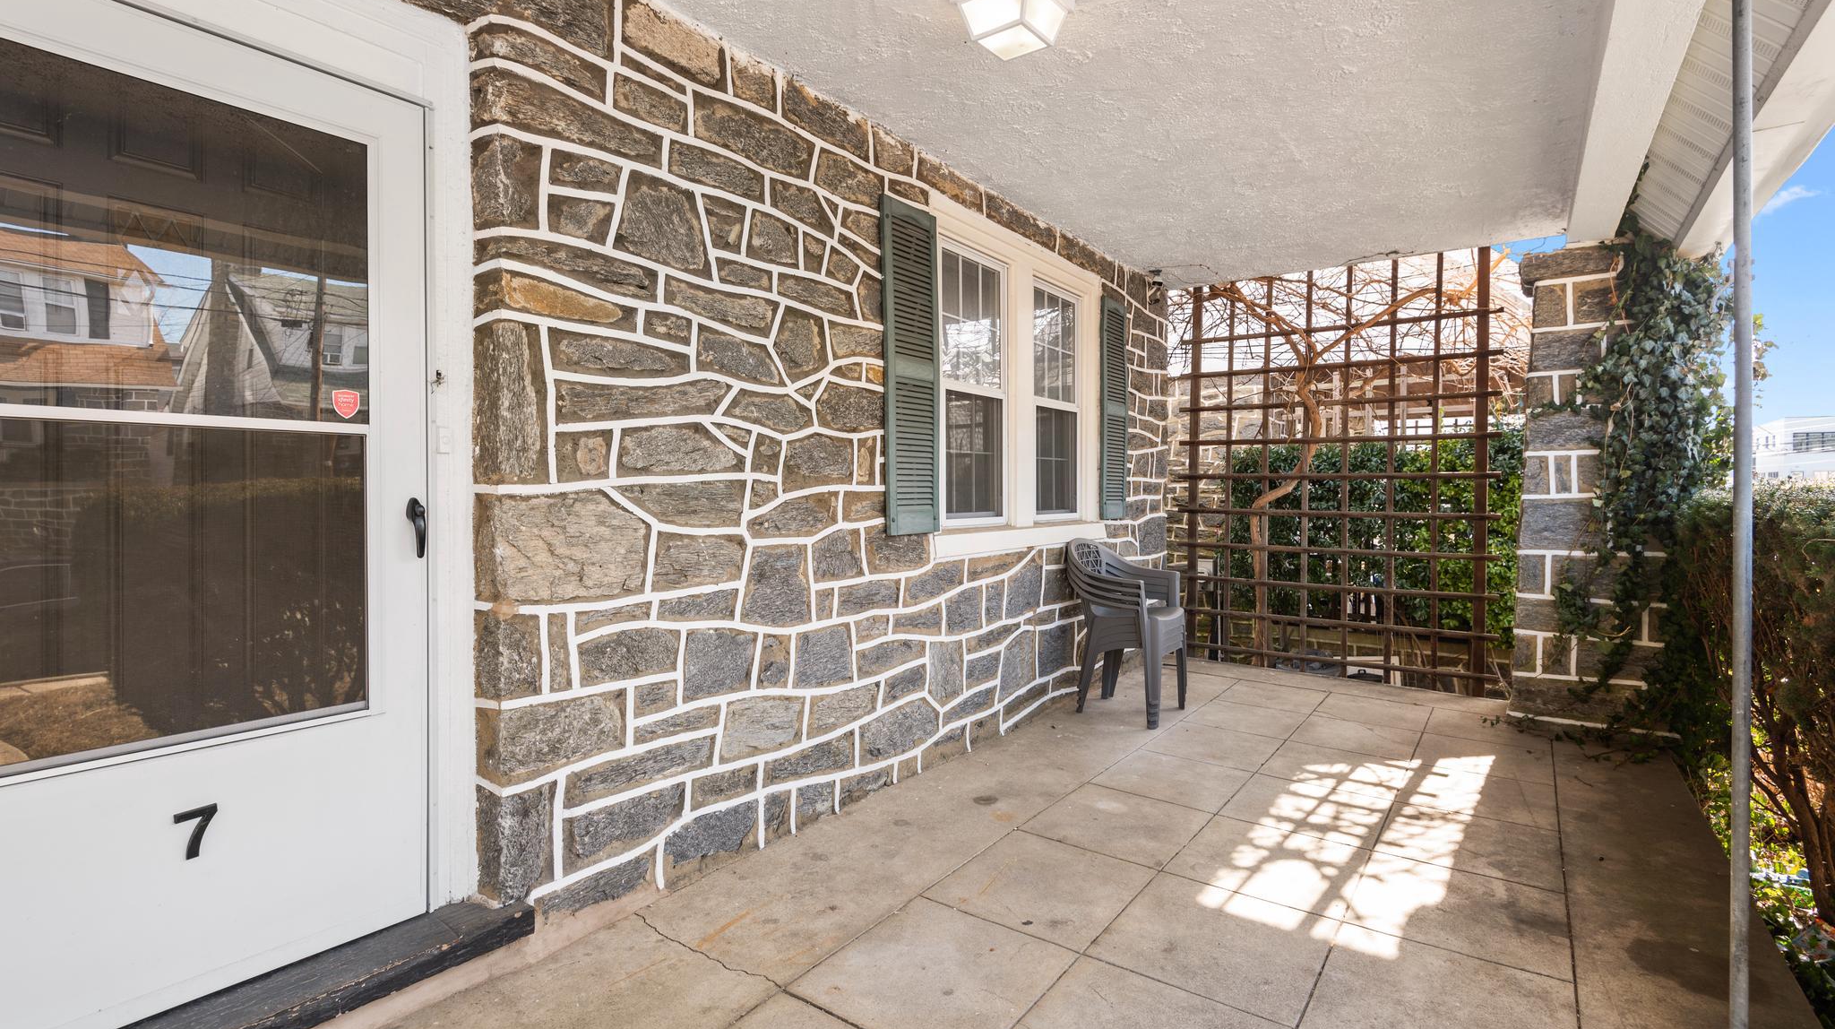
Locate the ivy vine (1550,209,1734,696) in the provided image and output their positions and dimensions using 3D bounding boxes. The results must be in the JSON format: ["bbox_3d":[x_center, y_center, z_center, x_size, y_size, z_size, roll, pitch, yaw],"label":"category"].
[{"bbox_3d":[3.760,-0.315,4.274,0.700,2.460,0.550,0,1,37],"label":"ivy vine"}]

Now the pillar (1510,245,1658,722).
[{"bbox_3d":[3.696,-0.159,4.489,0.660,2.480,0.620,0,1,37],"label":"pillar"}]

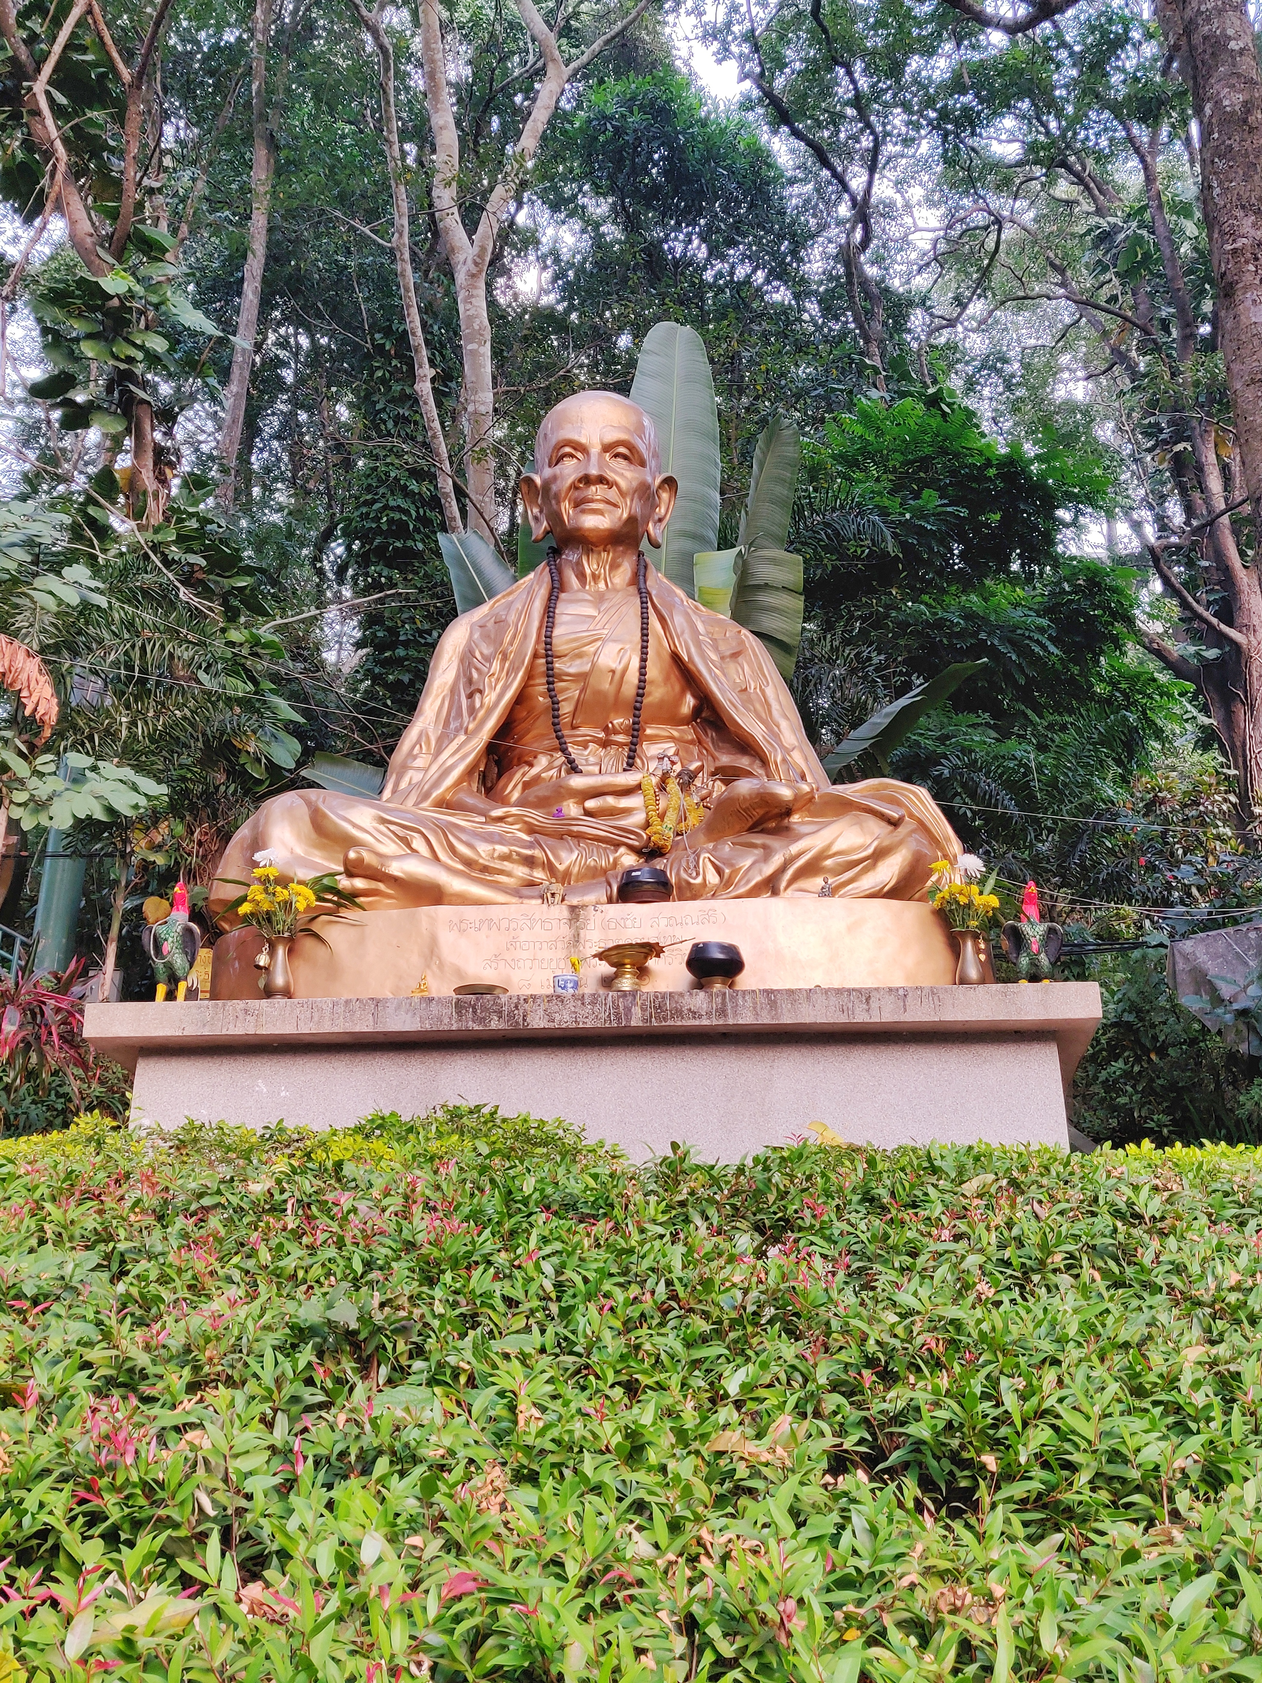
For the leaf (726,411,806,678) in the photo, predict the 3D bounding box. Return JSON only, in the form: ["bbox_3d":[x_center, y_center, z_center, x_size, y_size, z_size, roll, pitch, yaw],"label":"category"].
[{"bbox_3d":[0.895,-1.889,7.917,0.500,2.333,0.350,6,-23,8],"label":"leaf"}]

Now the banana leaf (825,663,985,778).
[{"bbox_3d":[1.578,-0.686,7.168,1.321,0.420,0.400,-34,-19,-11],"label":"banana leaf"}]

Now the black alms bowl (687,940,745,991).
[{"bbox_3d":[0.303,0.455,4.338,0.205,0.199,0.205,-2,-19,6],"label":"black alms bowl"}]

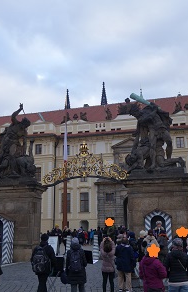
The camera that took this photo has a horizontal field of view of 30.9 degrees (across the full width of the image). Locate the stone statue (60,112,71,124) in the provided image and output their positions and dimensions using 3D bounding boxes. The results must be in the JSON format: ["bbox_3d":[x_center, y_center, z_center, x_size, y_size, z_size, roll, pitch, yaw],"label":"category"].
[{"bbox_3d":[-5.106,-4.926,61.069,1.878,1.913,1.100,-4,-14,13],"label":"stone statue"}]

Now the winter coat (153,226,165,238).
[{"bbox_3d":[3.159,4.429,16.690,0.560,0.850,0.360,-4,-14,12],"label":"winter coat"}]

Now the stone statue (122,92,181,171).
[{"bbox_3d":[3.347,-0.651,19.287,3.050,4.150,1.700,-4,-14,12],"label":"stone statue"}]

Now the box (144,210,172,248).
[{"bbox_3d":[3.182,4.500,16.773,1.220,2.600,0.800,-4,-14,12],"label":"box"}]

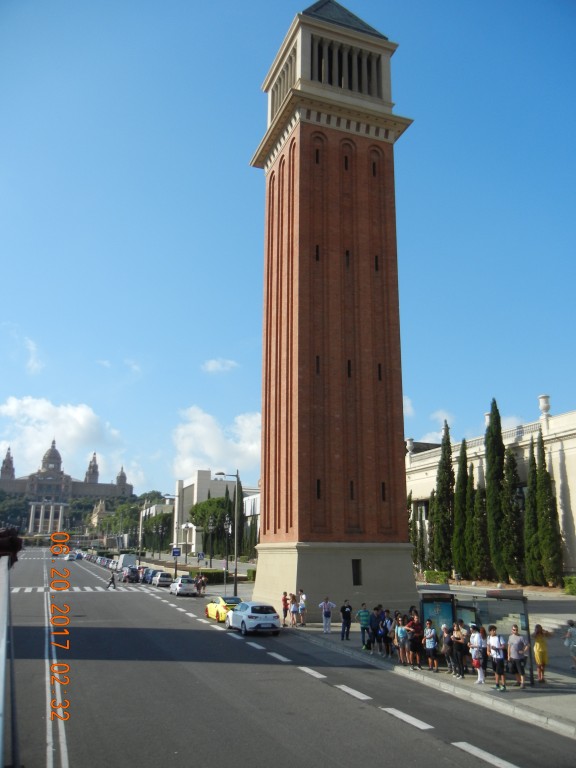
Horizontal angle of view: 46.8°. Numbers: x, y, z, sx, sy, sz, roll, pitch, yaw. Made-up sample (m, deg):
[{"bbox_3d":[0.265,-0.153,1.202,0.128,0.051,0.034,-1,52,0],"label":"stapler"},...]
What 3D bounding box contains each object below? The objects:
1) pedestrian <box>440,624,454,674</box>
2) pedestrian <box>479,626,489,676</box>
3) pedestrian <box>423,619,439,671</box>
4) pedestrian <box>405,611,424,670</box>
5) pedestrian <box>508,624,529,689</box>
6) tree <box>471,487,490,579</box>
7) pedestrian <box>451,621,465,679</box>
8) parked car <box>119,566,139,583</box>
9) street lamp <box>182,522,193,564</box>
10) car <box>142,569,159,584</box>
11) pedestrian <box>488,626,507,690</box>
[{"bbox_3d":[5.337,8.920,22.378,0.500,1.589,0.380,-12,-19,39],"label":"pedestrian"},{"bbox_3d":[6.556,8.999,22.326,0.340,1.537,0.460,10,-18,-33],"label":"pedestrian"},{"bbox_3d":[4.870,8.901,22.695,0.520,1.660,0.420,-8,-17,30],"label":"pedestrian"},{"bbox_3d":[4.353,8.933,23.001,0.600,1.740,0.450,-7,-16,26],"label":"pedestrian"},{"bbox_3d":[6.895,8.228,20.117,0.580,1.800,0.360,-7,-16,25],"label":"pedestrian"},{"bbox_3d":[19.431,14.976,66.869,1.727,9.297,1.727,5,-15,-19],"label":"tree"},{"bbox_3d":[5.486,8.659,21.668,0.450,1.660,0.380,-12,-19,40],"label":"pedestrian"},{"bbox_3d":[-18.360,22.121,77.339,1.800,1.650,4.400,5,-14,-19],"label":"parked car"},{"bbox_3d":[-17.014,26.956,112.831,1.200,7.050,1.200,5,-15,-19],"label":"street lamp"},{"bbox_3d":[-15.002,21.651,74.937,1.740,1.500,4.200,5,-14,-19],"label":"car"},{"bbox_3d":[6.027,7.909,19.209,0.540,1.760,0.400,-9,-17,33],"label":"pedestrian"}]

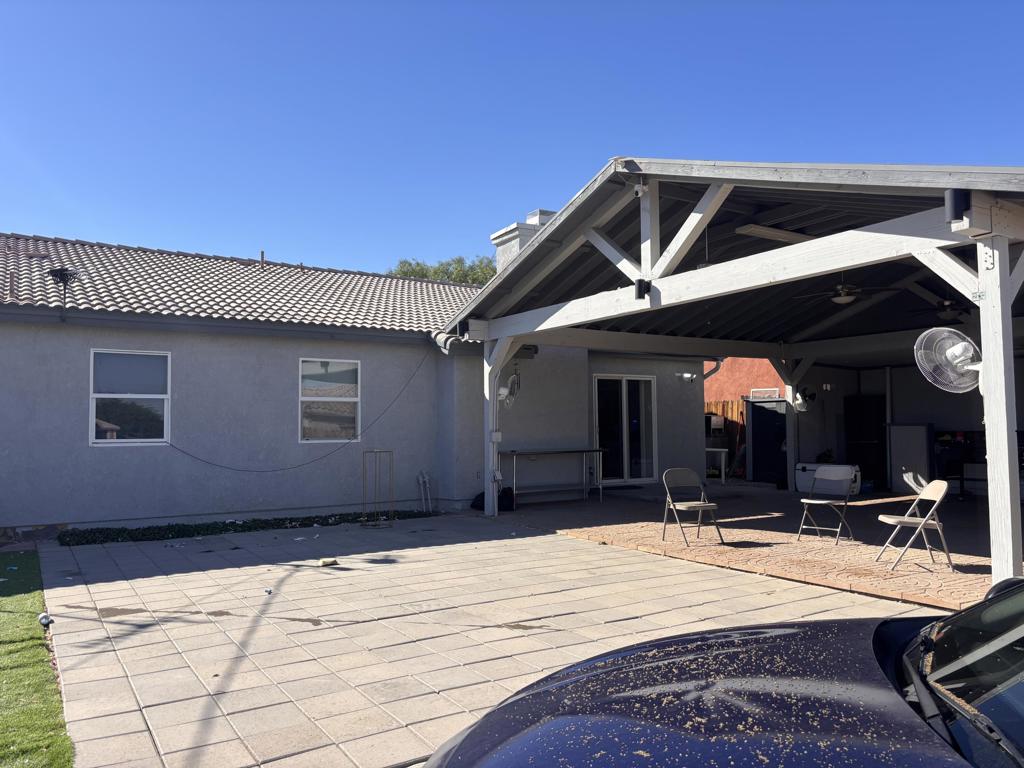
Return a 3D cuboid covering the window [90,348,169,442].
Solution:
[{"bbox_3d":[-4.811,0.182,9.718,0.925,1.210,0.100,2,-4,-35],"label":"window"}]

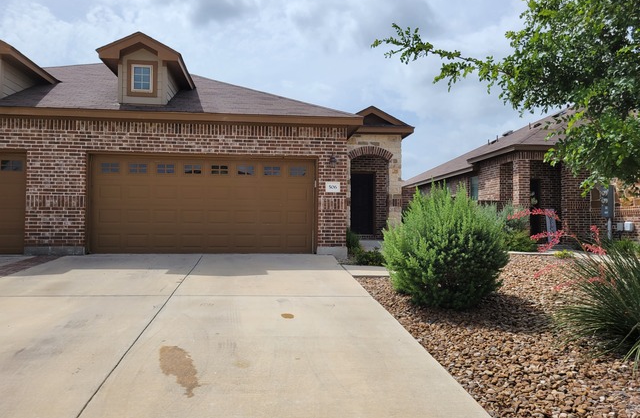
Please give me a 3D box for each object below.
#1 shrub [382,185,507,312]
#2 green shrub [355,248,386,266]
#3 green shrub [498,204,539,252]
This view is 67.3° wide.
[{"bbox_3d":[1.855,0.480,7.100,1.850,1.670,1.750,0,-2,0],"label":"shrub"},{"bbox_3d":[1.090,0.970,9.950,0.740,0.370,0.650,0,-2,0],"label":"green shrub"},{"bbox_3d":[5.930,0.540,14.400,1.350,1.410,1.250,0,-2,0],"label":"green shrub"}]

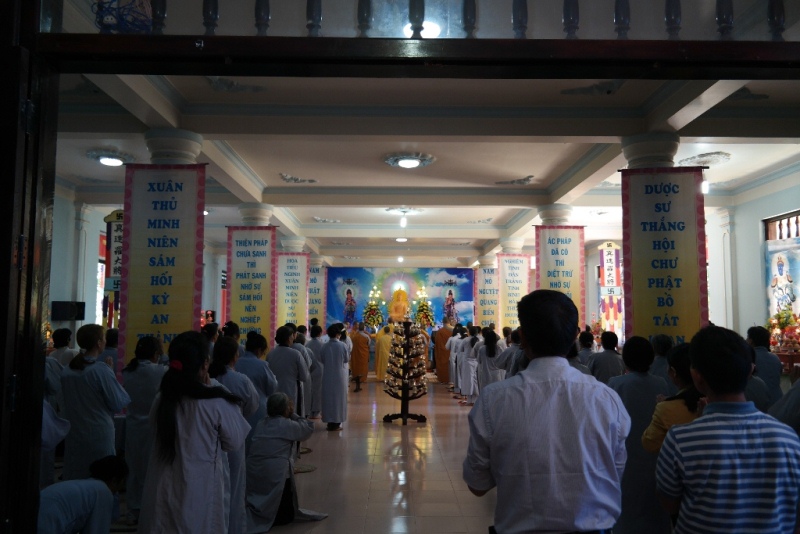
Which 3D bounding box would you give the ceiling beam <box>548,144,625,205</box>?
[{"bbox_3d":[2.661,-1.347,8.510,0.300,0.330,3.600,0,-5,-1],"label":"ceiling beam"}]

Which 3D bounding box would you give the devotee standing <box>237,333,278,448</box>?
[{"bbox_3d":[-1.445,1.398,6.128,0.420,1.550,0.360,-1,-6,11],"label":"devotee standing"}]

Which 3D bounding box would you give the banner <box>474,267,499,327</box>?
[{"bbox_3d":[2.552,1.203,17.102,0.820,2.450,0.040,0,-5,-1],"label":"banner"}]

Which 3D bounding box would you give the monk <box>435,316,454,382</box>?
[{"bbox_3d":[1.163,2.170,15.682,0.540,1.690,0.420,0,-5,1],"label":"monk"}]

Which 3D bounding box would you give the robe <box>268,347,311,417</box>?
[{"bbox_3d":[-1.325,1.525,7.072,0.440,1.240,0.360,-1,-6,11],"label":"robe"}]

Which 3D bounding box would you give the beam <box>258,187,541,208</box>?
[{"bbox_3d":[0.092,-1.200,10.399,4.880,0.340,0.280,0,-5,-1],"label":"beam"}]

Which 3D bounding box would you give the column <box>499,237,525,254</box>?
[{"bbox_3d":[2.567,1.099,13.595,0.570,3.590,0.570,0,-5,-1],"label":"column"}]

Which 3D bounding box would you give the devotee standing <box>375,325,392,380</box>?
[{"bbox_3d":[-0.441,2.388,16.544,0.500,1.580,0.400,0,-5,2],"label":"devotee standing"}]

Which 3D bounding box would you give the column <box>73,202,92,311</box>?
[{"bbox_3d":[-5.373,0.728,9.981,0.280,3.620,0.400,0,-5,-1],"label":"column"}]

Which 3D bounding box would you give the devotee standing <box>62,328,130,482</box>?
[{"bbox_3d":[-2.515,1.266,4.982,0.500,1.550,0.380,-1,-5,11],"label":"devotee standing"}]

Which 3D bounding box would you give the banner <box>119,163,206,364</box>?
[{"bbox_3d":[-2.367,0.177,5.985,0.810,2.420,0.040,0,-5,-1],"label":"banner"}]

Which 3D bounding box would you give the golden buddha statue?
[{"bbox_3d":[-0.033,1.321,20.665,0.760,1.200,0.600,0,-5,-1],"label":"golden buddha statue"}]

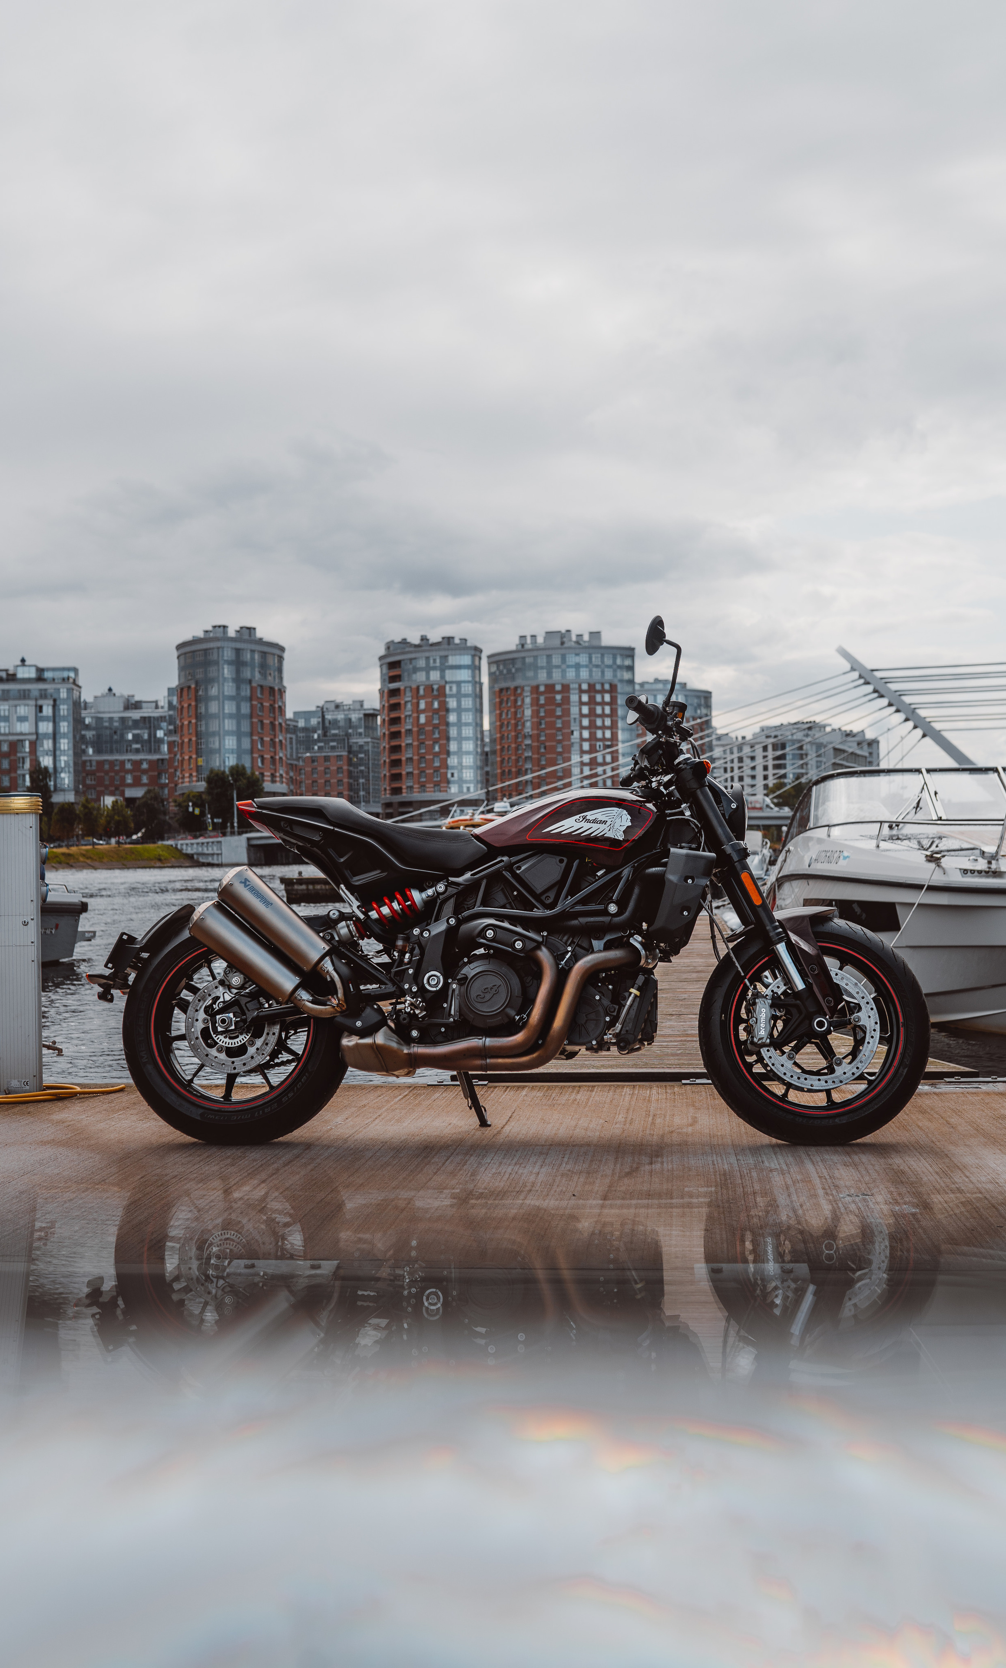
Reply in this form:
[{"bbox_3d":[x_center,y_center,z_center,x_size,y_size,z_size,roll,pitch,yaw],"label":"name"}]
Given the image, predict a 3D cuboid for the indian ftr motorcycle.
[{"bbox_3d":[-0.005,0.171,4.358,2.235,1.310,0.870,-1,-9,6],"label":"indian ftr motorcycle"}]

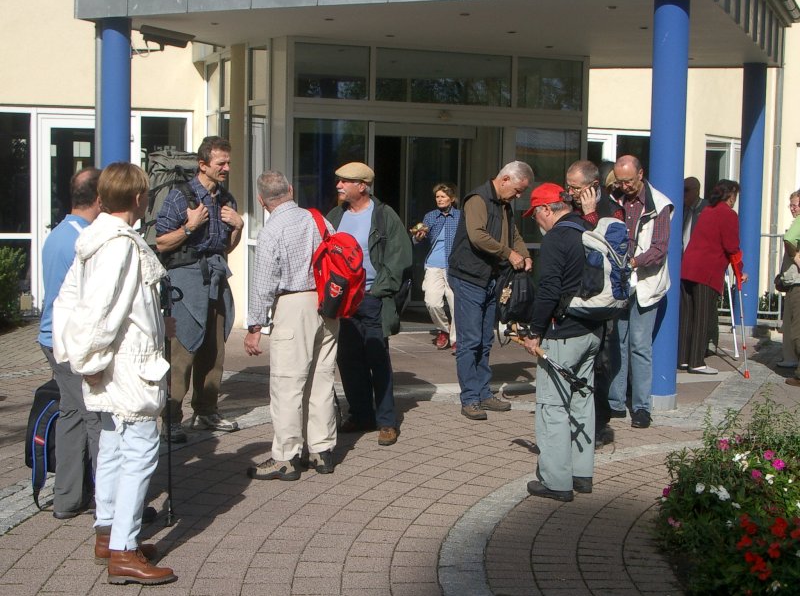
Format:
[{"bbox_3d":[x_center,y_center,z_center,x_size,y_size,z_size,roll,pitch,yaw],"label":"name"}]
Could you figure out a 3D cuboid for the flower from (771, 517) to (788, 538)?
[{"bbox_3d":[1.412,0.854,4.212,0.070,0.075,0.060,2,5,11],"label":"flower"}]

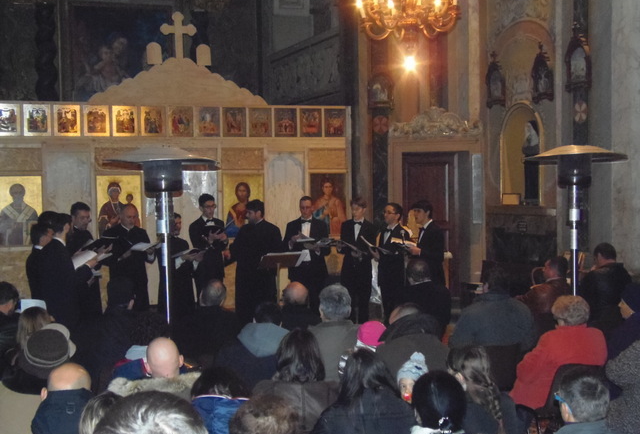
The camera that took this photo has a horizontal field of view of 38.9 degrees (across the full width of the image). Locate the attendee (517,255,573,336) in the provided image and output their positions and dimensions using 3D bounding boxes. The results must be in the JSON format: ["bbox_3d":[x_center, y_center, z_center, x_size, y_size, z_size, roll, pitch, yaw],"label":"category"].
[{"bbox_3d":[1.871,0.967,7.470,0.750,1.311,0.520,2,4,44],"label":"attendee"}]

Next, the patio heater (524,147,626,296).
[{"bbox_3d":[2.009,0.527,7.087,0.810,2.200,0.810,-1,2,0],"label":"patio heater"}]

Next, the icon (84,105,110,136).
[{"bbox_3d":[-2.558,-1.101,10.386,0.285,0.350,0.030,-1,0,-18],"label":"icon"}]

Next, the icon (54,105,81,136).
[{"bbox_3d":[-2.891,-1.102,10.376,0.293,0.353,0.030,-2,2,-21],"label":"icon"}]

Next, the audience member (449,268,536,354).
[{"bbox_3d":[1.165,1.012,6.353,0.580,1.360,0.780,-1,3,-14],"label":"audience member"}]

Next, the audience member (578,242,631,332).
[{"bbox_3d":[2.436,0.910,7.871,0.540,1.360,0.750,-2,2,-28],"label":"audience member"}]

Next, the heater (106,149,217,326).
[{"bbox_3d":[-1.093,0.600,6.460,0.810,2.200,0.810,-1,3,0],"label":"heater"}]

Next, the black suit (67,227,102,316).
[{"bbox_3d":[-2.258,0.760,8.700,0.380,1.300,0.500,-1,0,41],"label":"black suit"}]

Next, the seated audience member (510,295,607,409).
[{"bbox_3d":[1.385,1.040,5.300,0.500,1.220,0.660,-1,0,-18],"label":"seated audience member"}]

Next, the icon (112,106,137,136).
[{"bbox_3d":[-2.273,-1.120,10.608,0.294,0.358,0.030,-2,2,-21],"label":"icon"}]

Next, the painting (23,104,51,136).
[{"bbox_3d":[-3.201,-1.093,10.259,0.286,0.356,0.030,-2,2,-21],"label":"painting"}]

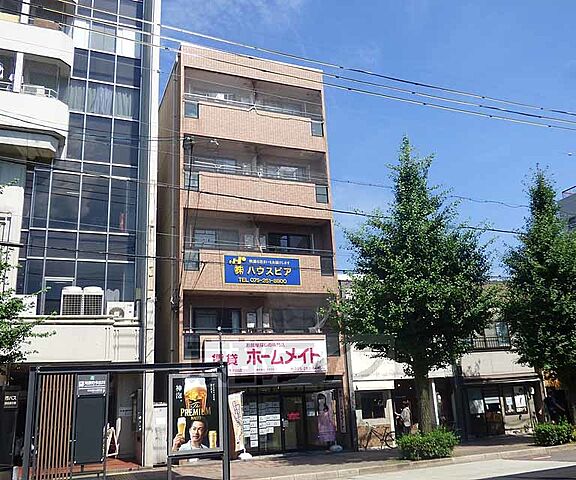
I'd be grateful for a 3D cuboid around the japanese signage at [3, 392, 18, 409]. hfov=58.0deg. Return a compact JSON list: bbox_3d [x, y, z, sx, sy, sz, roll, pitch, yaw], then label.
[{"bbox_3d":[-6.018,3.494,11.293,0.300,0.370,0.060,4,-18,-21],"label":"japanese signage"}]

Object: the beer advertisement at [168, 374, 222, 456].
[{"bbox_3d":[-2.237,4.221,12.610,1.300,1.840,0.120,4,-18,-21],"label":"beer advertisement"}]

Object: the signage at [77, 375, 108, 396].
[{"bbox_3d":[-4.510,3.343,11.959,0.620,0.450,0.060,4,-18,-21],"label":"signage"}]

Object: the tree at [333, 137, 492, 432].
[{"bbox_3d":[4.025,1.364,16.988,5.100,10.550,5.100,4,-18,-21],"label":"tree"}]

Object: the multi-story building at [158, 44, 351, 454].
[{"bbox_3d":[-2.586,1.077,23.329,6.100,15.380,9.000,4,-18,-21],"label":"multi-story building"}]

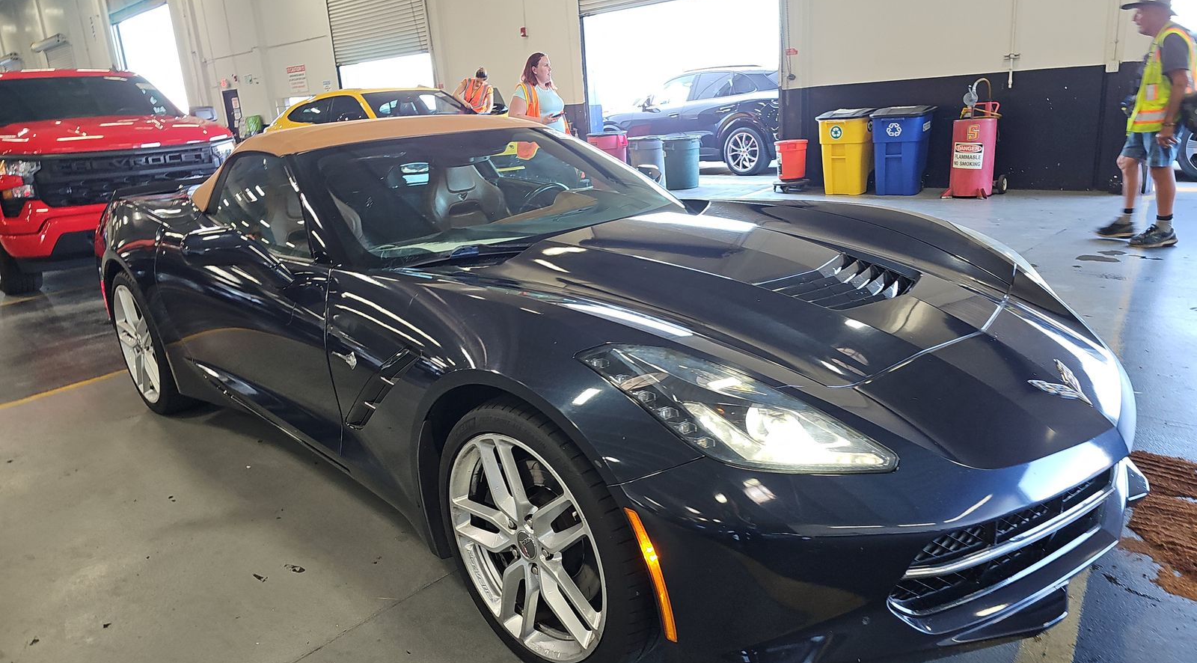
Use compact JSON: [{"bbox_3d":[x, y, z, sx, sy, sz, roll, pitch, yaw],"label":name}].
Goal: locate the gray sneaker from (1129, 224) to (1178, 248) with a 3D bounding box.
[{"bbox_3d":[3.828,-0.661,5.483,0.290,0.130,0.105,2,17,21],"label":"gray sneaker"}]

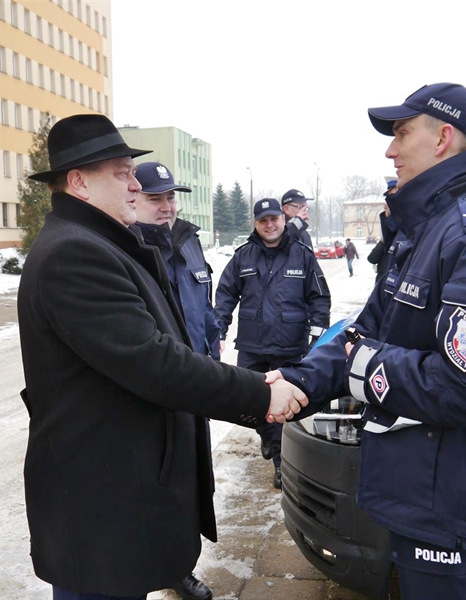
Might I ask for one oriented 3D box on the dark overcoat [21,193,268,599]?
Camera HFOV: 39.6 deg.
[{"bbox_3d":[-0.209,0.206,1.530,0.580,0.940,0.560,0,5,2],"label":"dark overcoat"}]

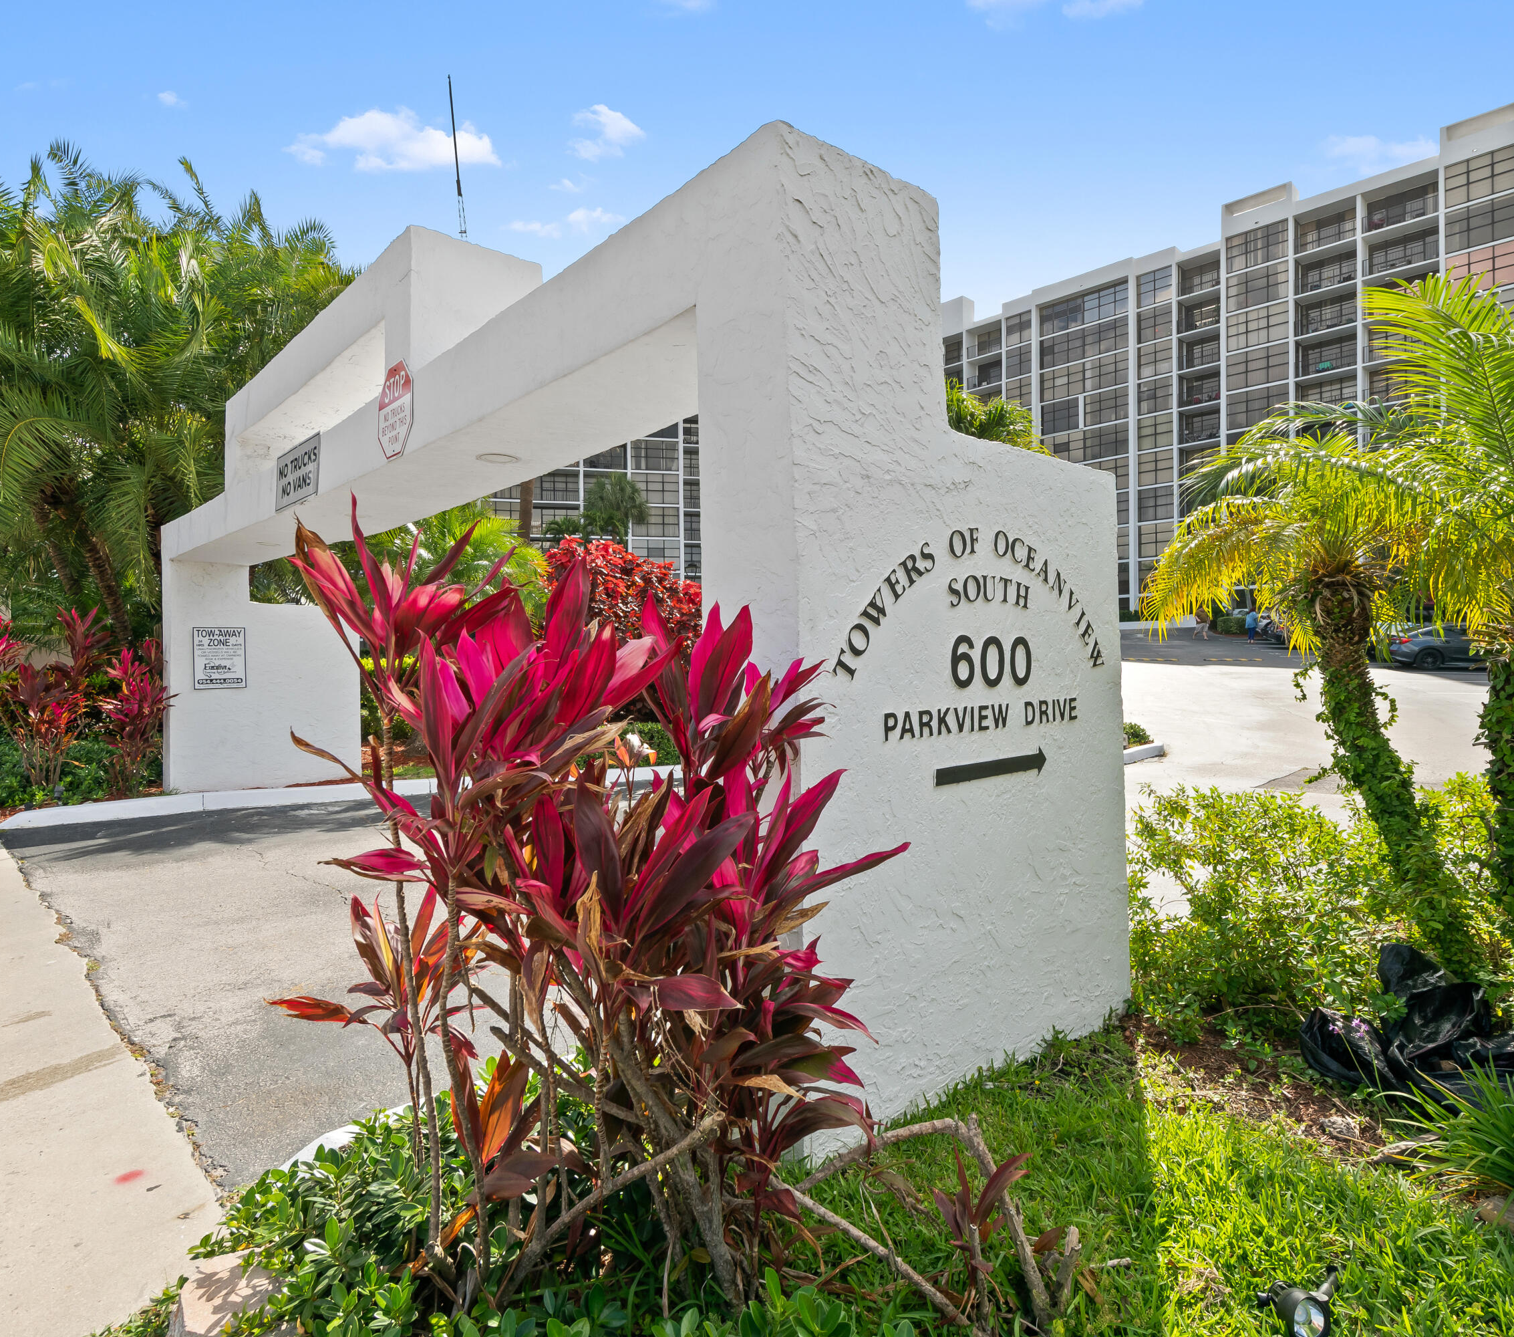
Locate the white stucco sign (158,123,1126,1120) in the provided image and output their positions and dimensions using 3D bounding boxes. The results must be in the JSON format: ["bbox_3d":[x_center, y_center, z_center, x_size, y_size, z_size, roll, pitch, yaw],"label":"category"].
[{"bbox_3d":[-2.283,-0.310,6.372,1.870,3.560,9.120,-2,1,-42],"label":"white stucco sign"}]

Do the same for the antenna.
[{"bbox_3d":[-1.683,-2.853,5.000,0.035,0.940,0.035,-5,0,0],"label":"antenna"}]

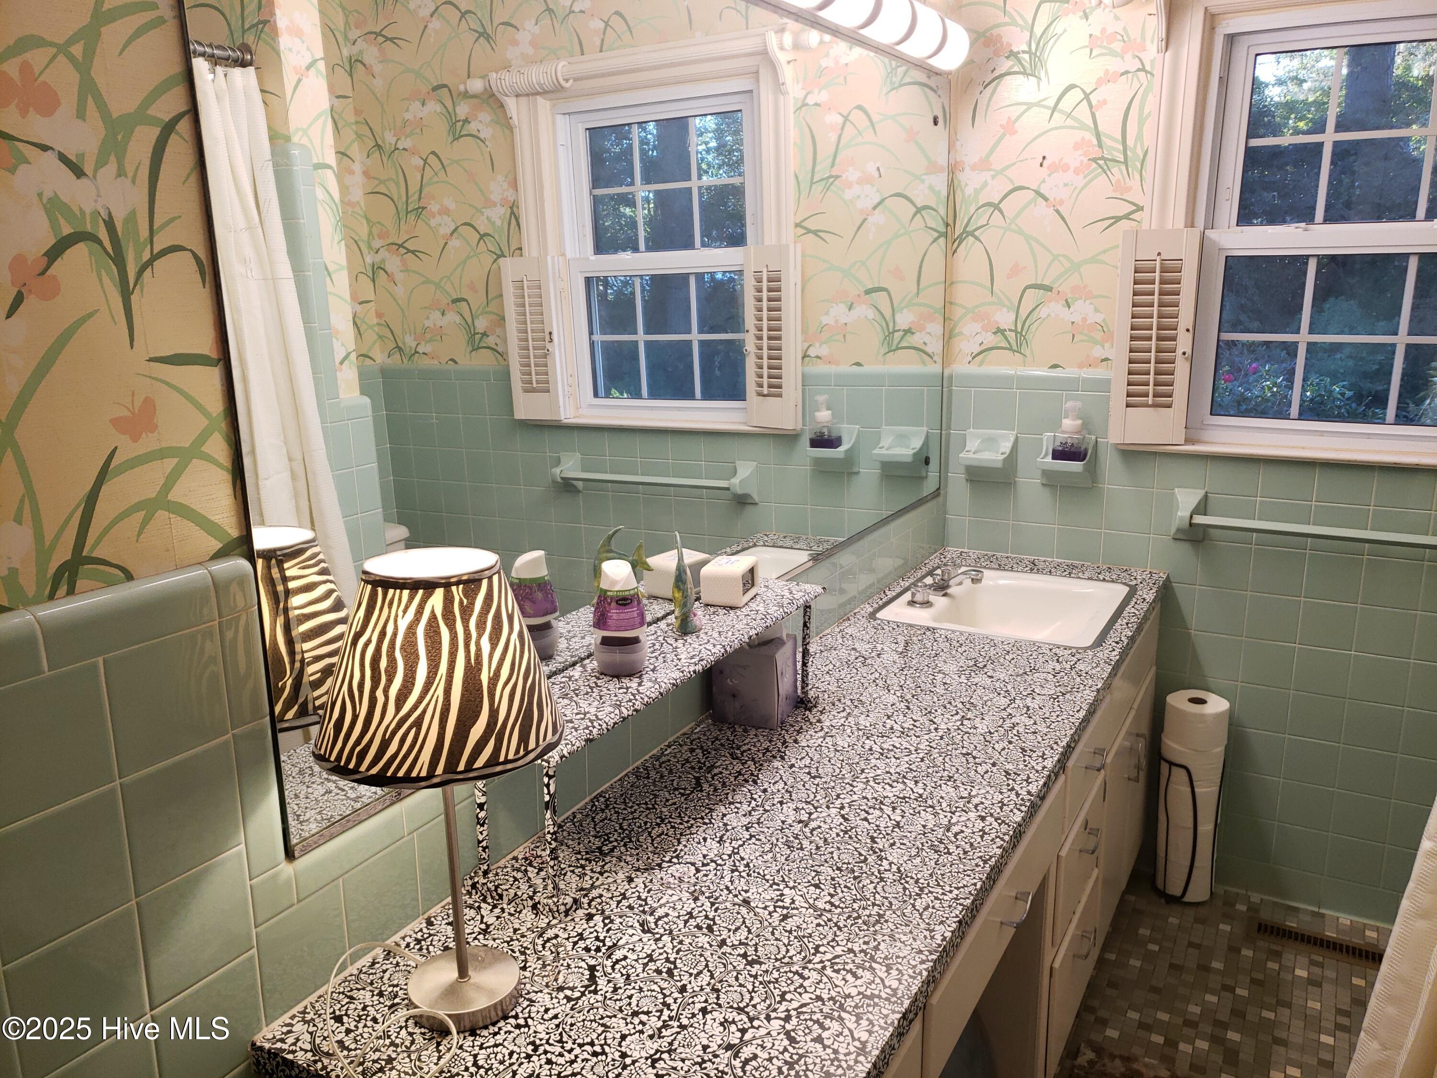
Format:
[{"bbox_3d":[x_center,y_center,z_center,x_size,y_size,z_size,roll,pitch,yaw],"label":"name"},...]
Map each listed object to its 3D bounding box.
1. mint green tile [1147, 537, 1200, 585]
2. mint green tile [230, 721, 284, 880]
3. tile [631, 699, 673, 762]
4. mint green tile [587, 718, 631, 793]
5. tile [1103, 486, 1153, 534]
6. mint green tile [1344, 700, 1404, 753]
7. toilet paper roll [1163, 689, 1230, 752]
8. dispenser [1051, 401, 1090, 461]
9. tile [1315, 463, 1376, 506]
[{"bbox_3d":[1.072,0.052,2.539,0.108,0.108,0.010,7,15,29],"label":"mint green tile"},{"bbox_3d":[-0.438,0.246,1.024,0.010,0.151,0.044,7,16,29],"label":"mint green tile"},{"bbox_3d":[-0.104,0.269,1.593,0.010,0.103,0.107,7,15,28],"label":"tile"},{"bbox_3d":[-0.159,0.297,1.533,0.010,0.102,0.108,7,16,29],"label":"mint green tile"},{"bbox_3d":[0.974,-0.066,2.562,0.108,0.108,0.010,7,16,29],"label":"tile"},{"bbox_3d":[1.456,0.417,2.402,0.108,0.108,0.010,7,15,29],"label":"mint green tile"},{"bbox_3d":[1.112,0.426,2.511,0.134,0.098,0.134,7,16,29],"label":"toilet paper roll"},{"bbox_3d":[0.831,-0.252,2.537,0.071,0.145,0.056,7,16,29],"label":"dispenser"},{"bbox_3d":[1.379,-0.128,2.370,0.109,0.102,0.010,7,15,28],"label":"tile"}]

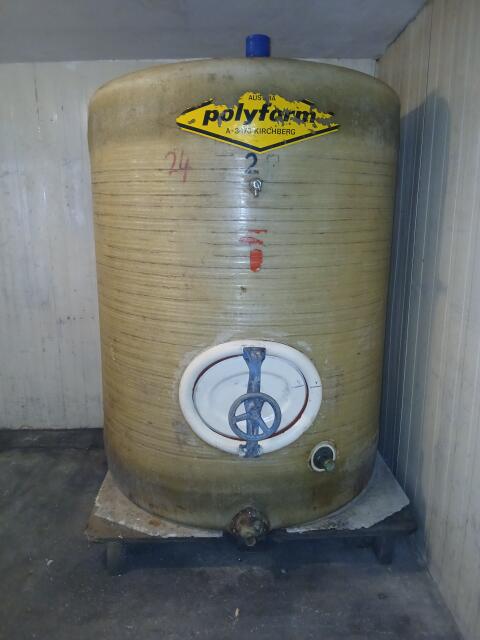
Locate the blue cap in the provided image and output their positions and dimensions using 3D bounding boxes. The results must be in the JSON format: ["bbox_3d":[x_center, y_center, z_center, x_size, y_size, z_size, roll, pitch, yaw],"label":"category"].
[{"bbox_3d":[0.079,-1.153,2.064,0.105,0.102,0.105,1,11,0],"label":"blue cap"}]

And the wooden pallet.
[{"bbox_3d":[0.033,0.806,2.609,1.355,0.196,1.310,0,11,-3],"label":"wooden pallet"}]

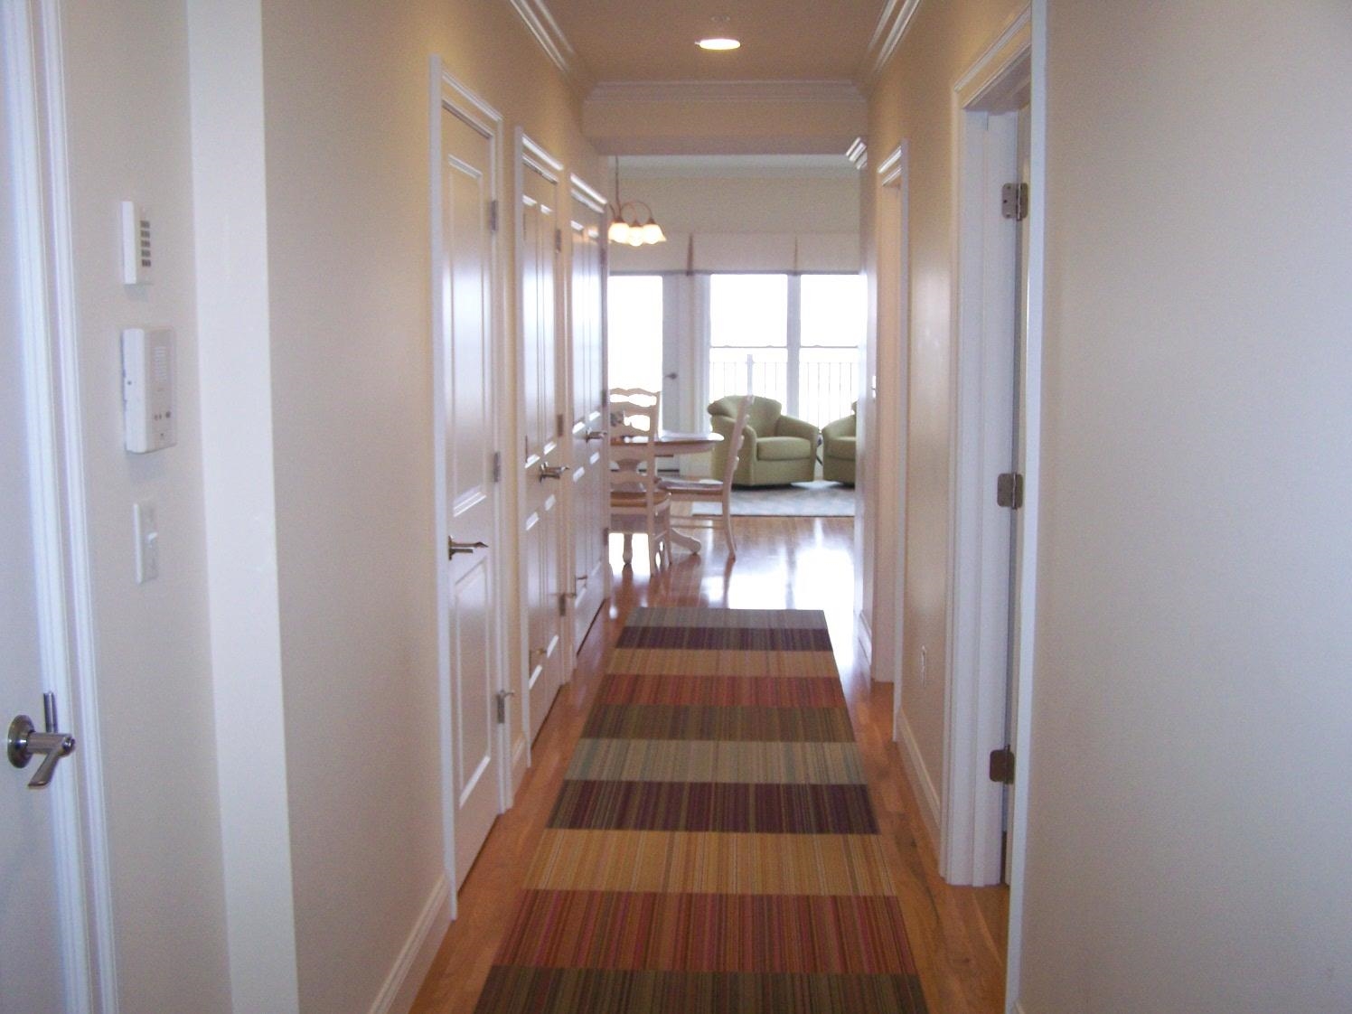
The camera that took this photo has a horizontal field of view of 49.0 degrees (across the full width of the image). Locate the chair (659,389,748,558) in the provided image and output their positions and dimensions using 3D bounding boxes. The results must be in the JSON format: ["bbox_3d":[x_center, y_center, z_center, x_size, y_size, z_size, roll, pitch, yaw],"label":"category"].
[{"bbox_3d":[0.206,-0.213,9.700,0.590,1.045,0.460,1,7,6],"label":"chair"}]

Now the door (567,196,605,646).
[{"bbox_3d":[-0.435,-0.421,7.175,0.042,2.040,1.450,0,8,3],"label":"door"}]

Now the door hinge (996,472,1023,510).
[{"bbox_3d":[0.879,-0.042,3.899,0.066,0.093,0.035,0,8,3],"label":"door hinge"}]

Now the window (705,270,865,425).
[{"bbox_3d":[1.125,-1.491,14.190,1.657,1.557,0.100,0,8,3],"label":"window"}]

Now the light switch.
[{"bbox_3d":[-0.765,0.049,2.167,0.016,0.116,0.071,0,7,3],"label":"light switch"}]

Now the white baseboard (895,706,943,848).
[{"bbox_3d":[0.781,0.857,4.711,0.016,0.155,1.270,0,7,3],"label":"white baseboard"}]

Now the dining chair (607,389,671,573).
[{"bbox_3d":[-0.295,-0.166,8.879,0.480,1.100,0.540,1,8,7],"label":"dining chair"}]

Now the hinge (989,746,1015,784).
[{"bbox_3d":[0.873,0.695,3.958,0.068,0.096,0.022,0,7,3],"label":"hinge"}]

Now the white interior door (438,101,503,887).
[{"bbox_3d":[-0.581,-0.015,4.105,0.042,2.040,0.790,0,8,3],"label":"white interior door"}]

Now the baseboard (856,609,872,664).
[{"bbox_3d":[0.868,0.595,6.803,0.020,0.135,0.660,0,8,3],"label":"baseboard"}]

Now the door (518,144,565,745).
[{"bbox_3d":[-0.518,-0.199,5.529,0.045,2.040,1.010,0,7,3],"label":"door"}]

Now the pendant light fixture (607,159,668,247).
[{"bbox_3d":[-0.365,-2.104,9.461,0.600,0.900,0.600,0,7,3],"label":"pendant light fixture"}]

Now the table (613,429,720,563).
[{"bbox_3d":[-0.283,-0.074,9.751,1.200,0.760,1.200,0,7,3],"label":"table"}]

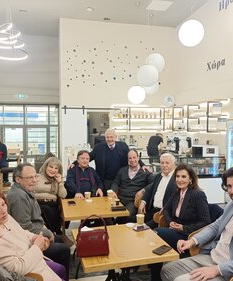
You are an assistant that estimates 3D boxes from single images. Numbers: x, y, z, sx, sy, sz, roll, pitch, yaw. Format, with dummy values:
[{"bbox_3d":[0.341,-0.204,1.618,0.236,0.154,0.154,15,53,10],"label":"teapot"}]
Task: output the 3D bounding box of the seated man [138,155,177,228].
[{"bbox_3d":[0.522,0.854,3.069,0.580,1.360,0.800,2,4,37],"label":"seated man"}]

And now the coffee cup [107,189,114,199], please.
[{"bbox_3d":[-0.082,0.733,3.710,0.080,0.093,0.080,0,2,0],"label":"coffee cup"}]

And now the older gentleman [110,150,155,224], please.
[{"bbox_3d":[0.202,0.834,3.568,0.600,1.360,0.850,0,3,3],"label":"older gentleman"}]

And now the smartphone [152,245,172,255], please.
[{"bbox_3d":[0.353,0.838,2.078,0.075,0.009,0.158,3,4,42],"label":"smartphone"}]

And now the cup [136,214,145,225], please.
[{"bbox_3d":[0.242,0.774,2.677,0.082,0.093,0.082,0,2,0],"label":"cup"}]

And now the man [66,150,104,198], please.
[{"bbox_3d":[-0.408,0.836,3.649,0.560,1.340,0.780,-1,3,-7],"label":"man"}]

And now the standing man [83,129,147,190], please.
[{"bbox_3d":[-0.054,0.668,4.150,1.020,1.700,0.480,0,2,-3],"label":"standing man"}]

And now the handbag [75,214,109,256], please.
[{"bbox_3d":[-0.167,0.701,2.014,0.235,0.286,0.120,0,2,-3],"label":"handbag"}]

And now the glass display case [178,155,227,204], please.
[{"bbox_3d":[1.969,0.886,6.500,1.130,1.100,0.720,0,2,-10],"label":"glass display case"}]

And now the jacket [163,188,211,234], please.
[{"bbox_3d":[0.652,0.679,2.489,0.450,0.540,0.320,2,4,37],"label":"jacket"}]

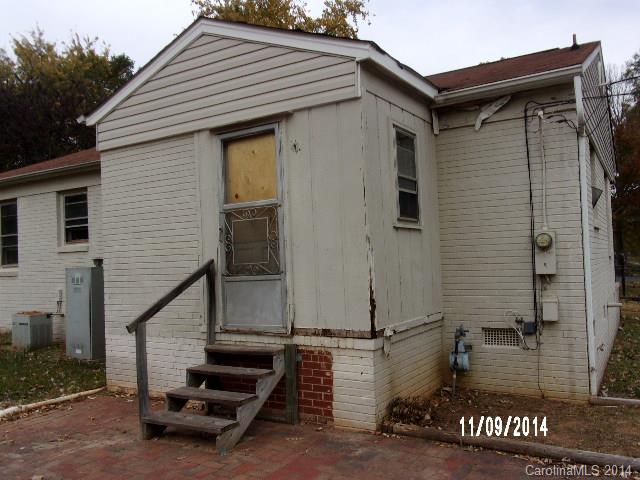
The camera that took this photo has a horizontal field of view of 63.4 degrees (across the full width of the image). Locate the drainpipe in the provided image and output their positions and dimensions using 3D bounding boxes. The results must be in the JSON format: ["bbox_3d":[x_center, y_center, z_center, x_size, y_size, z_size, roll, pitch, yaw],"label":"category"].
[{"bbox_3d":[2.591,-0.038,5.036,0.099,3.144,0.119,-3,-1,32],"label":"drainpipe"}]

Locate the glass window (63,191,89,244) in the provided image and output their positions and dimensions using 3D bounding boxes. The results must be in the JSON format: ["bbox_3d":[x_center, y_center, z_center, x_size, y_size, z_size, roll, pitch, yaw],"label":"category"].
[{"bbox_3d":[-4.561,-0.436,9.653,0.845,1.011,0.079,-3,-1,32],"label":"glass window"}]

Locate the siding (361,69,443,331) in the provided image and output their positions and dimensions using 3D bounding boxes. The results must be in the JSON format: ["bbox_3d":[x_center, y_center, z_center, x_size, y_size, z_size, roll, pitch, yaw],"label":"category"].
[{"bbox_3d":[0.857,-0.343,5.123,0.079,2.299,1.785,-3,-1,32],"label":"siding"}]

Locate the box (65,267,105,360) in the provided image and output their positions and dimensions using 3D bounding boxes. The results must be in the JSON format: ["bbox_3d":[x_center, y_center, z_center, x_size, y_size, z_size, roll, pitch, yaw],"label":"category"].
[{"bbox_3d":[-3.634,1.143,8.361,0.625,1.418,0.593,-3,-1,32],"label":"box"}]

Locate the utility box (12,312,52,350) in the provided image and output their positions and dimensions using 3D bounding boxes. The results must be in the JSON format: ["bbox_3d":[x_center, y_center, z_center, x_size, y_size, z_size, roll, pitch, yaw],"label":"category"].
[{"bbox_3d":[-5.192,1.615,9.363,0.580,0.553,0.407,-3,-1,32],"label":"utility box"}]

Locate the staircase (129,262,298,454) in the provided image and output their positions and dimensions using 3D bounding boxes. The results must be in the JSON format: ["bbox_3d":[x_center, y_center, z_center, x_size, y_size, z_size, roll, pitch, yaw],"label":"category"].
[{"bbox_3d":[-0.903,0.929,4.590,1.007,1.513,1.066,-3,-1,32],"label":"staircase"}]

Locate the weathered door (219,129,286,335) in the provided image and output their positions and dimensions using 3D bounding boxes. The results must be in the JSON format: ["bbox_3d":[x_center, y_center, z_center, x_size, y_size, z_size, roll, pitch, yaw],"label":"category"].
[{"bbox_3d":[-0.685,-0.107,5.069,0.802,1.999,0.063,-3,-1,32],"label":"weathered door"}]

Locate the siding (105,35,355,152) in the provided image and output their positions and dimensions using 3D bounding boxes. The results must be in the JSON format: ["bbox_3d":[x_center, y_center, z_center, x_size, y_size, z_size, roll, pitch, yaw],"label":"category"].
[{"bbox_3d":[-1.206,-1.643,5.366,3.583,1.011,0.067,-3,-1,32],"label":"siding"}]

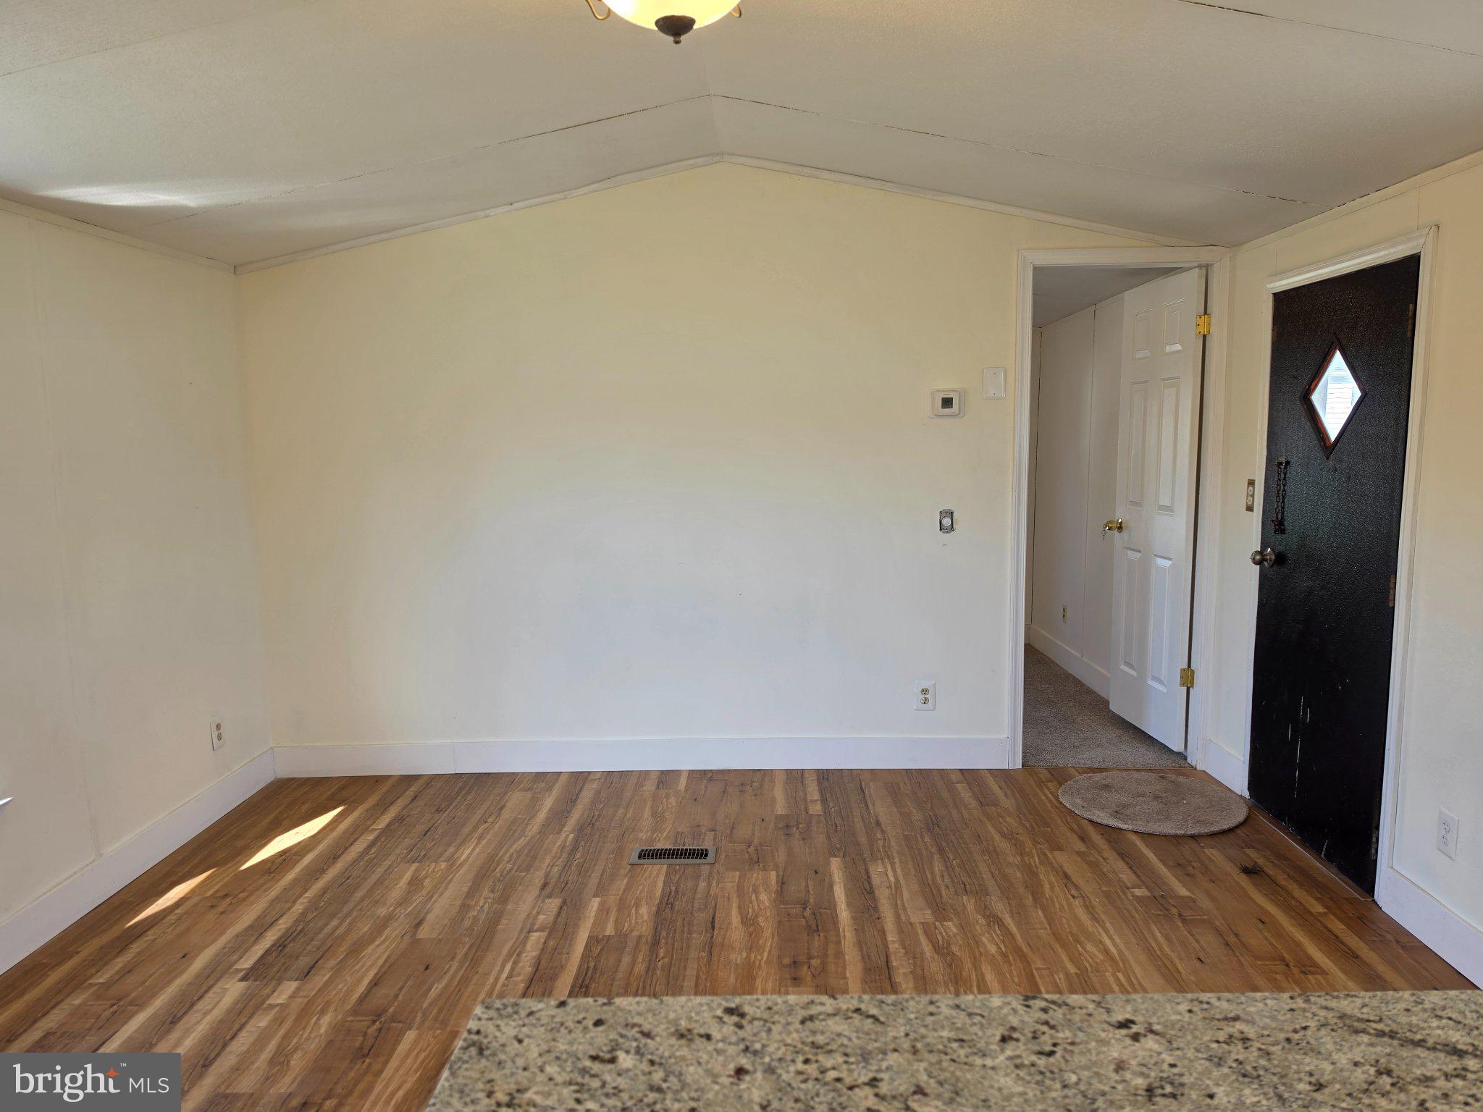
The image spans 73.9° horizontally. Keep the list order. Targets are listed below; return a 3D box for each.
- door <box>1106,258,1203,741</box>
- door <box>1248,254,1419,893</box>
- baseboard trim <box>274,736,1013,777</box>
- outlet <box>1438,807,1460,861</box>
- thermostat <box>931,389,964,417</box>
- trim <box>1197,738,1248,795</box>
[{"bbox_3d":[1.867,-0.204,4.468,0.035,2.027,0.690,-1,7,-3],"label":"door"},{"bbox_3d":[1.949,0.047,3.279,0.044,1.911,0.832,-1,7,3],"label":"door"},{"bbox_3d":[-0.433,0.859,4.201,3.120,0.138,0.017,-1,7,1],"label":"baseboard trim"},{"bbox_3d":[1.909,0.749,2.656,0.007,0.118,0.071,-1,7,3],"label":"outlet"},{"bbox_3d":[0.832,-0.617,3.989,0.145,0.122,0.028,-1,7,1],"label":"thermostat"},{"bbox_3d":[1.959,0.846,3.985,0.017,0.138,0.286,-1,7,3],"label":"trim"}]

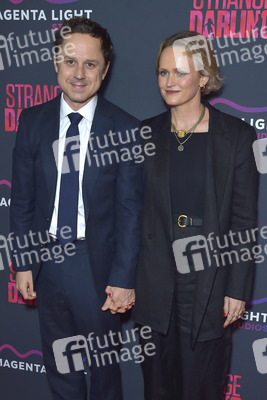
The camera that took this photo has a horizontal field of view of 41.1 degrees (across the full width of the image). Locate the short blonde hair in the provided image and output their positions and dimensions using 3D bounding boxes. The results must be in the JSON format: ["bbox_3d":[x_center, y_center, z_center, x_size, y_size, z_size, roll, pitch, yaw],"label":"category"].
[{"bbox_3d":[0.192,-0.461,1.200,0.185,0.215,0.215,9,10,34],"label":"short blonde hair"}]

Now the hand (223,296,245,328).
[{"bbox_3d":[0.365,0.409,1.300,0.075,0.108,0.075,3,8,6],"label":"hand"}]

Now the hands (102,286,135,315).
[{"bbox_3d":[-0.053,0.364,1.290,0.115,0.093,0.090,1,8,-3],"label":"hands"}]

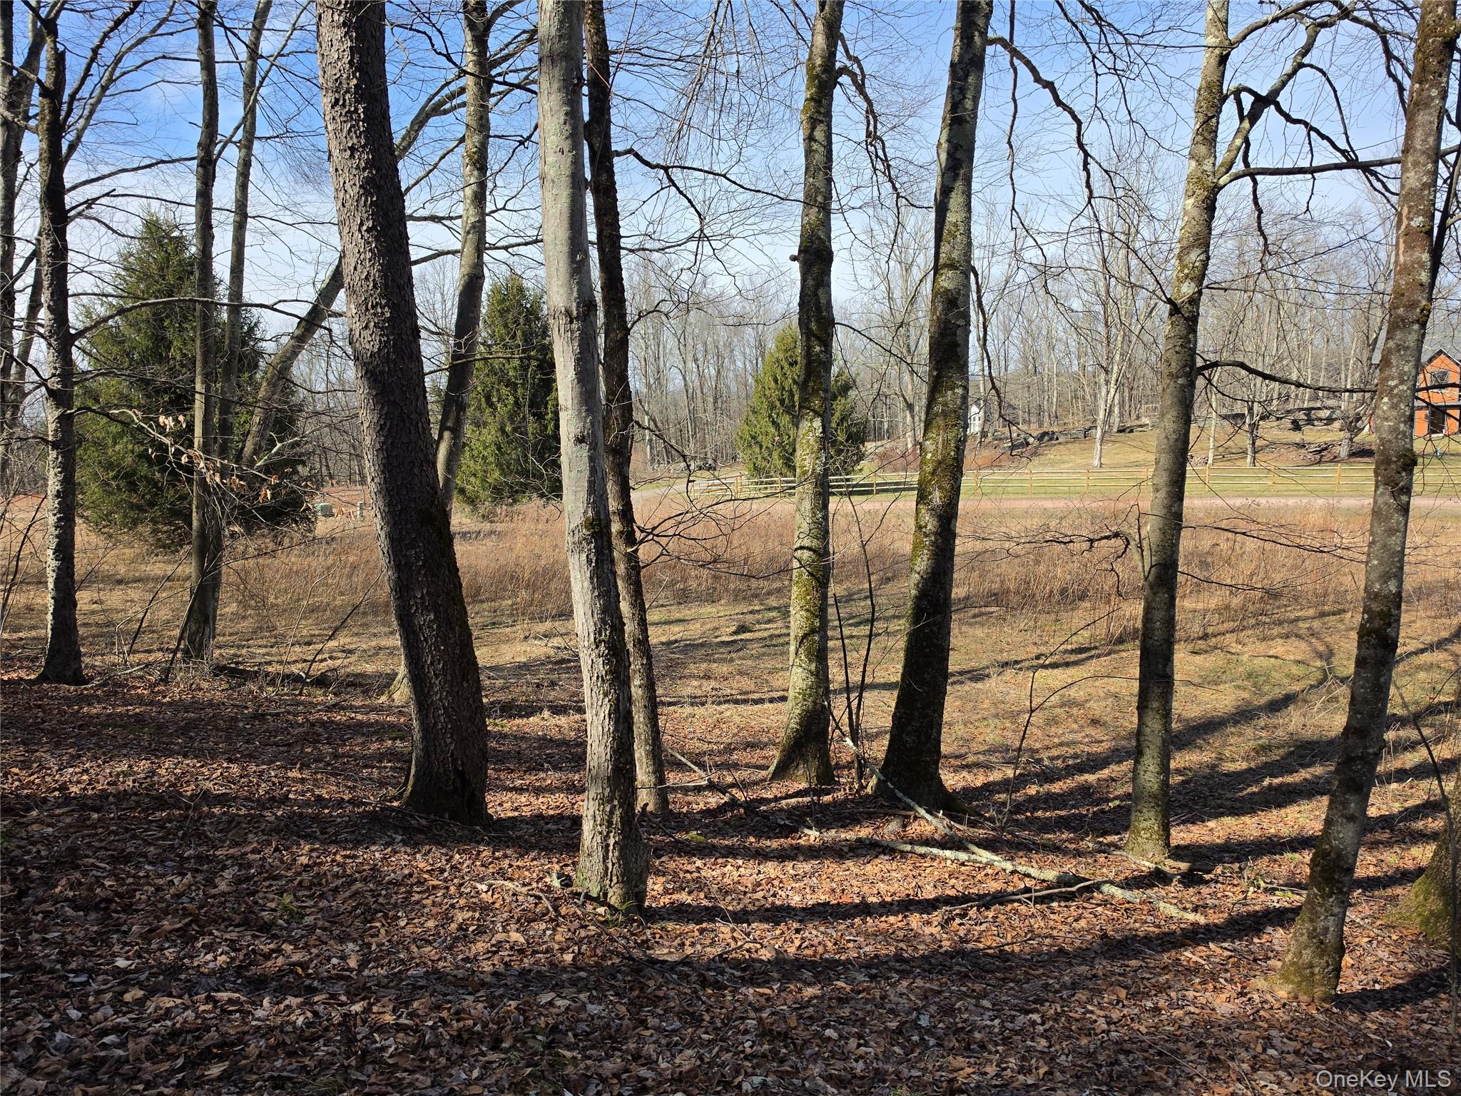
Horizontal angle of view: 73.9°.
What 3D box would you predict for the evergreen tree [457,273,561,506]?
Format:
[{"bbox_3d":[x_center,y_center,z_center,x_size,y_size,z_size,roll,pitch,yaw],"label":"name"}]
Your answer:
[{"bbox_3d":[-9.260,-6.690,42.000,5.200,10.300,5.200,0,4,0],"label":"evergreen tree"}]

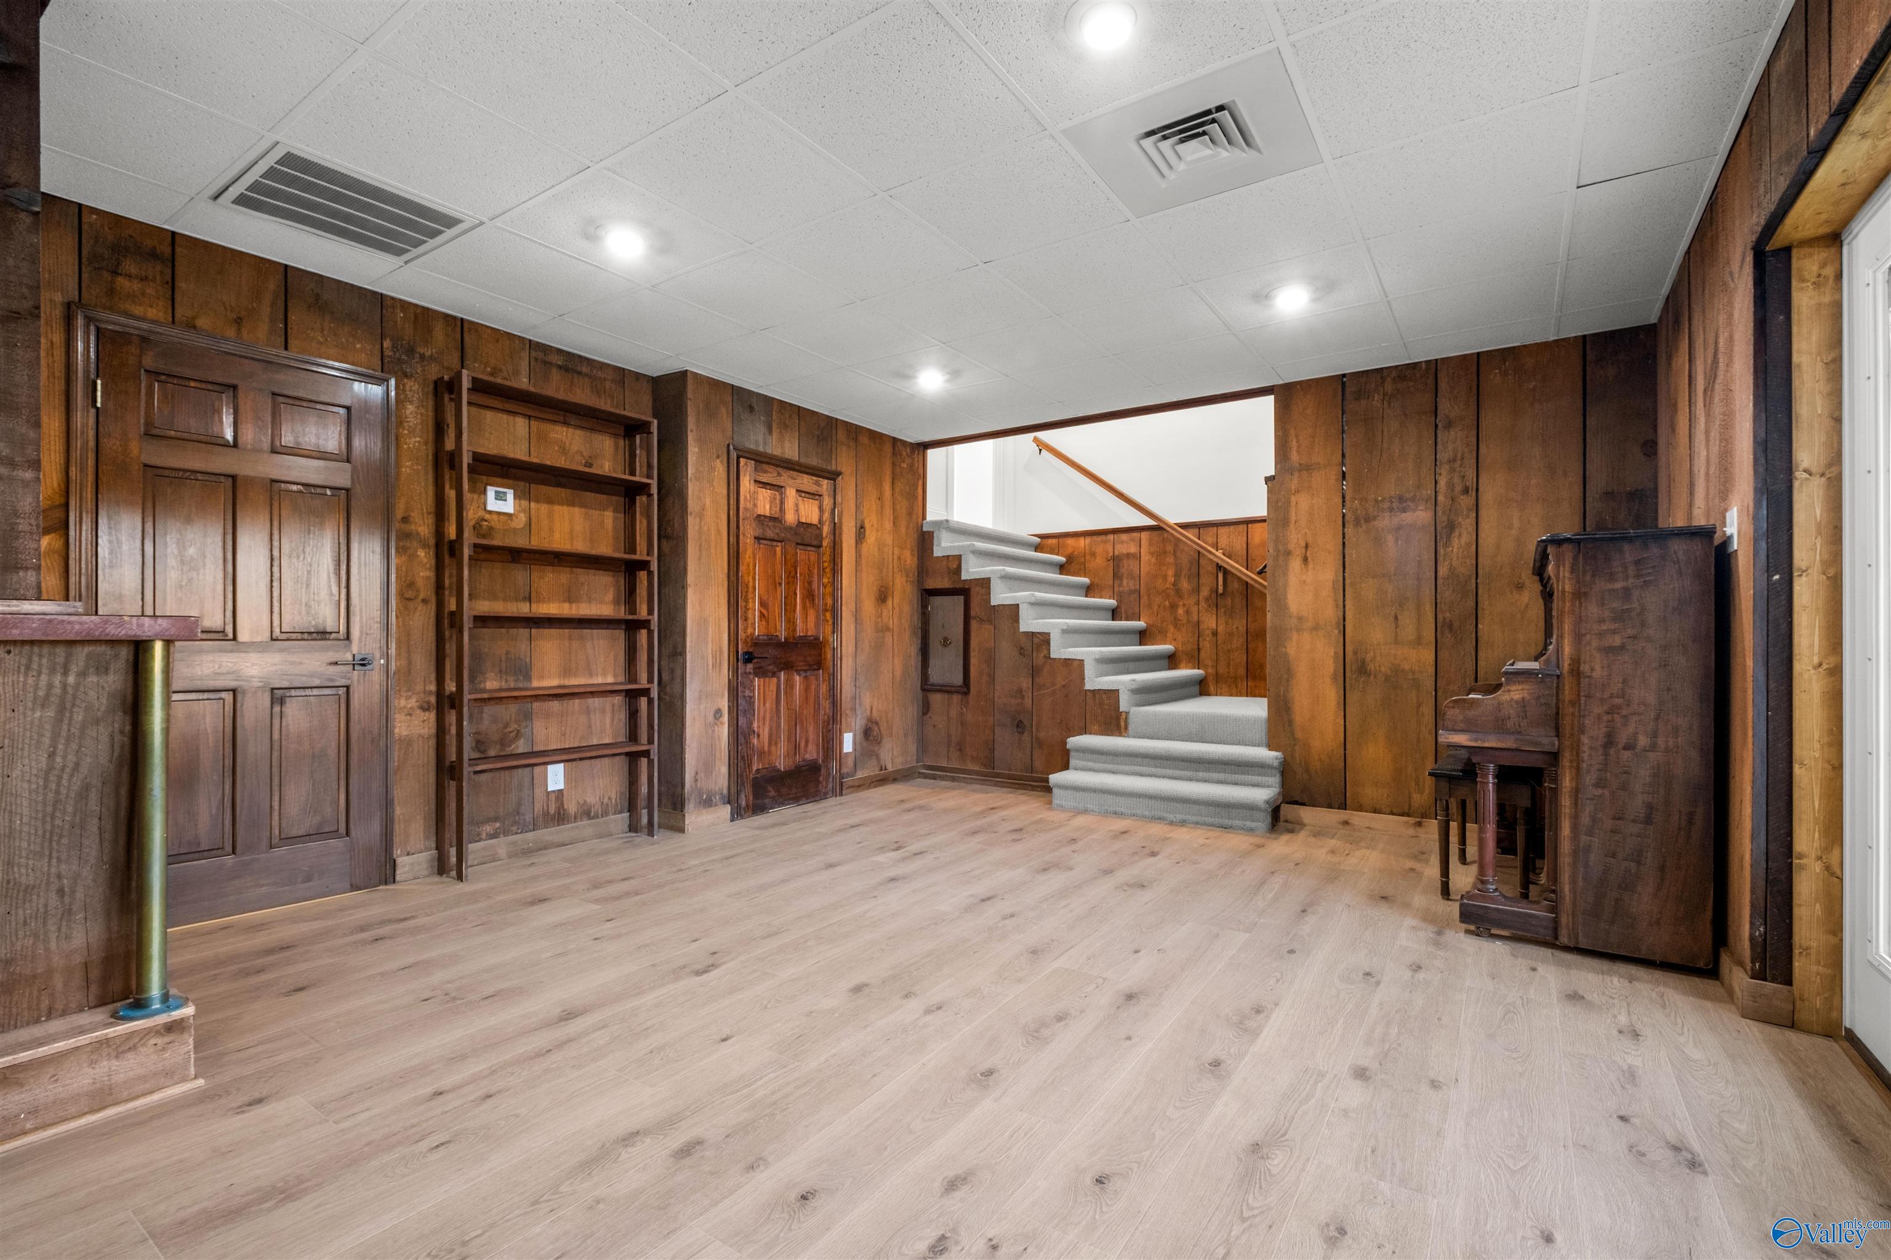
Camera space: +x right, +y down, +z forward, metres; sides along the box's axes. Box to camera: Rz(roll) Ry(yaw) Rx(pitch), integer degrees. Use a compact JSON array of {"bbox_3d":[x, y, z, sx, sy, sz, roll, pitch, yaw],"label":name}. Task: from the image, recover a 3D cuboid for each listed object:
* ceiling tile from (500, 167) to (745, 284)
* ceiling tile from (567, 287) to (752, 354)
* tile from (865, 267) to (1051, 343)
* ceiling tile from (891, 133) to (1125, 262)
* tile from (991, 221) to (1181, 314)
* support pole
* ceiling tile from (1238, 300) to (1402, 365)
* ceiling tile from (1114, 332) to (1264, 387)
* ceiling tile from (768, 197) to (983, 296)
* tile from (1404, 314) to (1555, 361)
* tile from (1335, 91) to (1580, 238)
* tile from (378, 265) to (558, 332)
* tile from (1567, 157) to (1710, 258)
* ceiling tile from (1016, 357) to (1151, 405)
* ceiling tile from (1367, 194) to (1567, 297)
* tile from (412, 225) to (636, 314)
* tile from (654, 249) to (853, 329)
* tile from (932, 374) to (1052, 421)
[{"bbox_3d":[-1.130,-1.407,2.783,0.605,0.020,0.605,0,0,35],"label":"ceiling tile"},{"bbox_3d":[-1.284,-1.425,3.651,0.603,0.020,0.603,1,1,35],"label":"ceiling tile"},{"bbox_3d":[0.065,-1.414,3.449,0.600,0.020,0.600,1,1,35],"label":"tile"},{"bbox_3d":[0.222,-1.408,2.606,0.605,0.020,0.605,0,0,35],"label":"ceiling tile"},{"bbox_3d":[0.564,-1.408,3.103,0.603,0.020,0.603,1,1,35],"label":"tile"},{"bbox_3d":[-1.880,0.463,1.865,0.120,0.865,0.120,0,0,35],"label":"support pole"},{"bbox_3d":[1.762,-1.413,3.753,0.603,0.020,0.603,1,1,35],"label":"ceiling tile"},{"bbox_3d":[1.273,-1.421,4.115,0.600,0.020,0.600,1,1,35],"label":"ceiling tile"},{"bbox_3d":[-0.285,-1.410,2.953,0.603,0.020,0.603,1,1,35],"label":"ceiling tile"},{"bbox_3d":[2.589,-1.412,3.825,0.600,0.020,0.370,1,1,35],"label":"tile"},{"bbox_3d":[1.563,-1.394,2.408,0.600,0.020,0.600,1,1,35],"label":"tile"},{"bbox_3d":[-2.013,-1.404,3.334,0.296,0.020,0.605,0,0,35],"label":"tile"},{"bbox_3d":[2.310,-1.408,2.654,0.337,0.020,0.605,0,0,35],"label":"tile"},{"bbox_3d":[0.780,-1.399,4.418,0.605,0.020,0.605,0,0,35],"label":"ceiling tile"},{"bbox_3d":[1.917,-1.400,2.905,0.600,0.020,0.600,1,1,35],"label":"ceiling tile"},{"bbox_3d":[-1.638,-1.414,3.131,0.600,0.020,0.600,1,1,35],"label":"tile"},{"bbox_3d":[-0.785,-1.417,3.302,0.603,0.020,0.603,1,1,35],"label":"tile"},{"bbox_3d":[0.260,-1.434,4.824,0.600,0.020,0.600,1,1,35],"label":"tile"}]

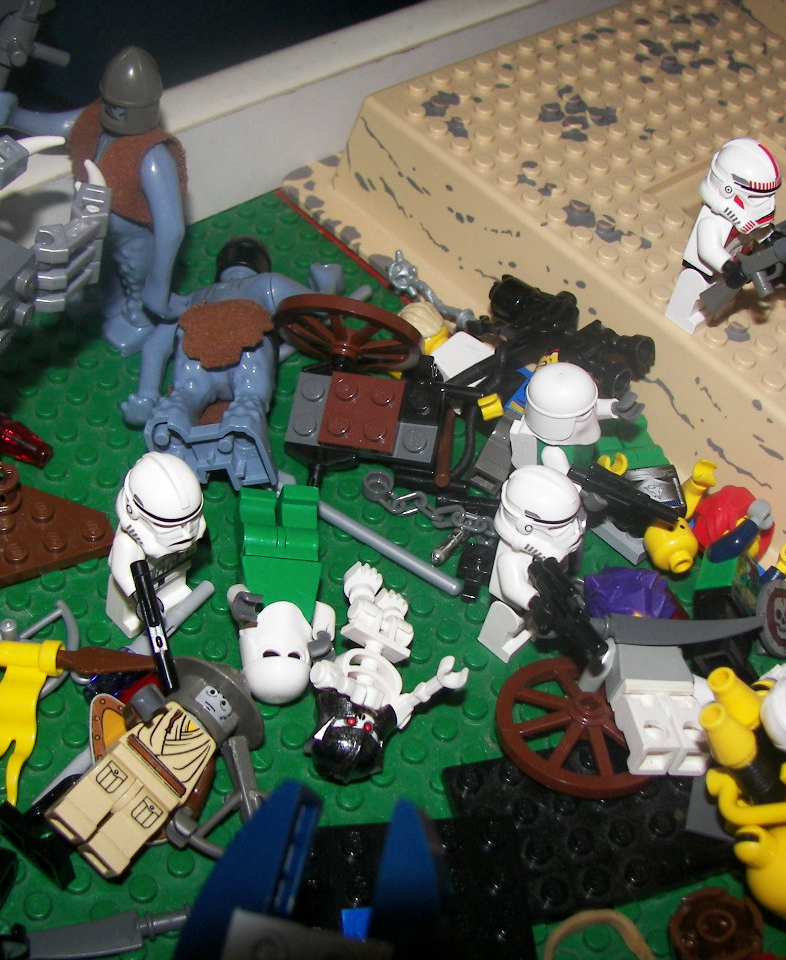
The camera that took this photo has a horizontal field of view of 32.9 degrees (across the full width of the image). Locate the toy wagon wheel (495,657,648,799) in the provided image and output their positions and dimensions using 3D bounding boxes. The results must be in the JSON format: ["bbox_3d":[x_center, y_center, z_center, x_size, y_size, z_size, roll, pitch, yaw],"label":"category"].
[{"bbox_3d":[0.036,0.044,0.245,0.033,0.007,0.033,3,38,-2],"label":"toy wagon wheel"}]

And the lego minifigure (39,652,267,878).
[{"bbox_3d":[-0.040,0.048,0.234,0.024,0.017,0.043,40,51,3],"label":"lego minifigure"}]

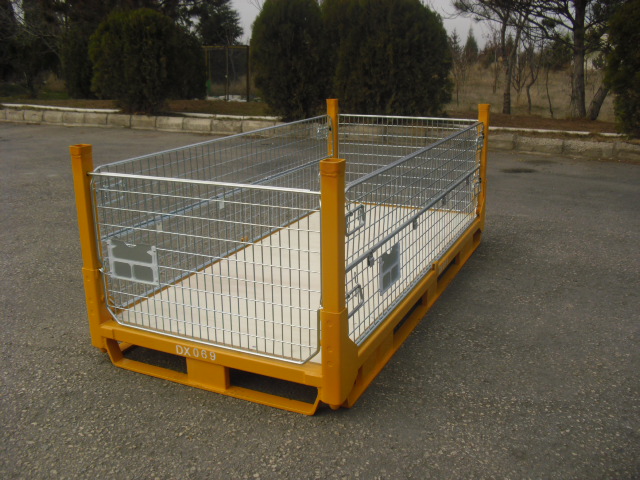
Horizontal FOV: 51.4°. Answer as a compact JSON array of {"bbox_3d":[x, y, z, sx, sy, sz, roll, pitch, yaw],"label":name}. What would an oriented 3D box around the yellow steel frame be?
[{"bbox_3d":[0.095,-0.237,4.728,1.515,1.222,3.313,7,18,24],"label":"yellow steel frame"}]

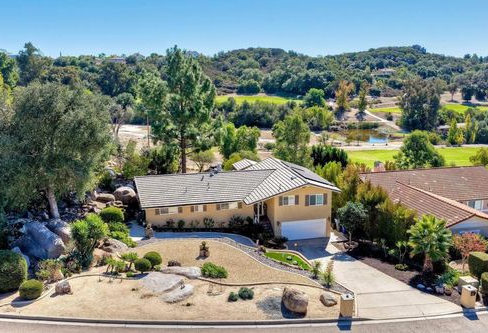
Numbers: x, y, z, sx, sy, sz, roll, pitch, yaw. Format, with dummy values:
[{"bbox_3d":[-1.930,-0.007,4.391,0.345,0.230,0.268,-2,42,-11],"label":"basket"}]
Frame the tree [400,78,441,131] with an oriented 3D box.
[{"bbox_3d":[81.815,-29.146,182.361,17.500,23.690,17.500,5,13,23],"label":"tree"}]

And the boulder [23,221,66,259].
[{"bbox_3d":[-17.964,6.573,35.000,3.700,2.700,3.000,-7,13,-28],"label":"boulder"}]

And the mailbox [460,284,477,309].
[{"bbox_3d":[15.632,9.097,27.030,0.616,1.377,0.649,-4,13,-16],"label":"mailbox"}]

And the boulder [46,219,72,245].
[{"bbox_3d":[-17.801,6.285,37.300,2.600,2.000,2.300,-6,13,-26],"label":"boulder"}]

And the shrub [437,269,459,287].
[{"bbox_3d":[15.750,8.580,29.950,1.600,1.250,1.400,6,14,29],"label":"shrub"}]

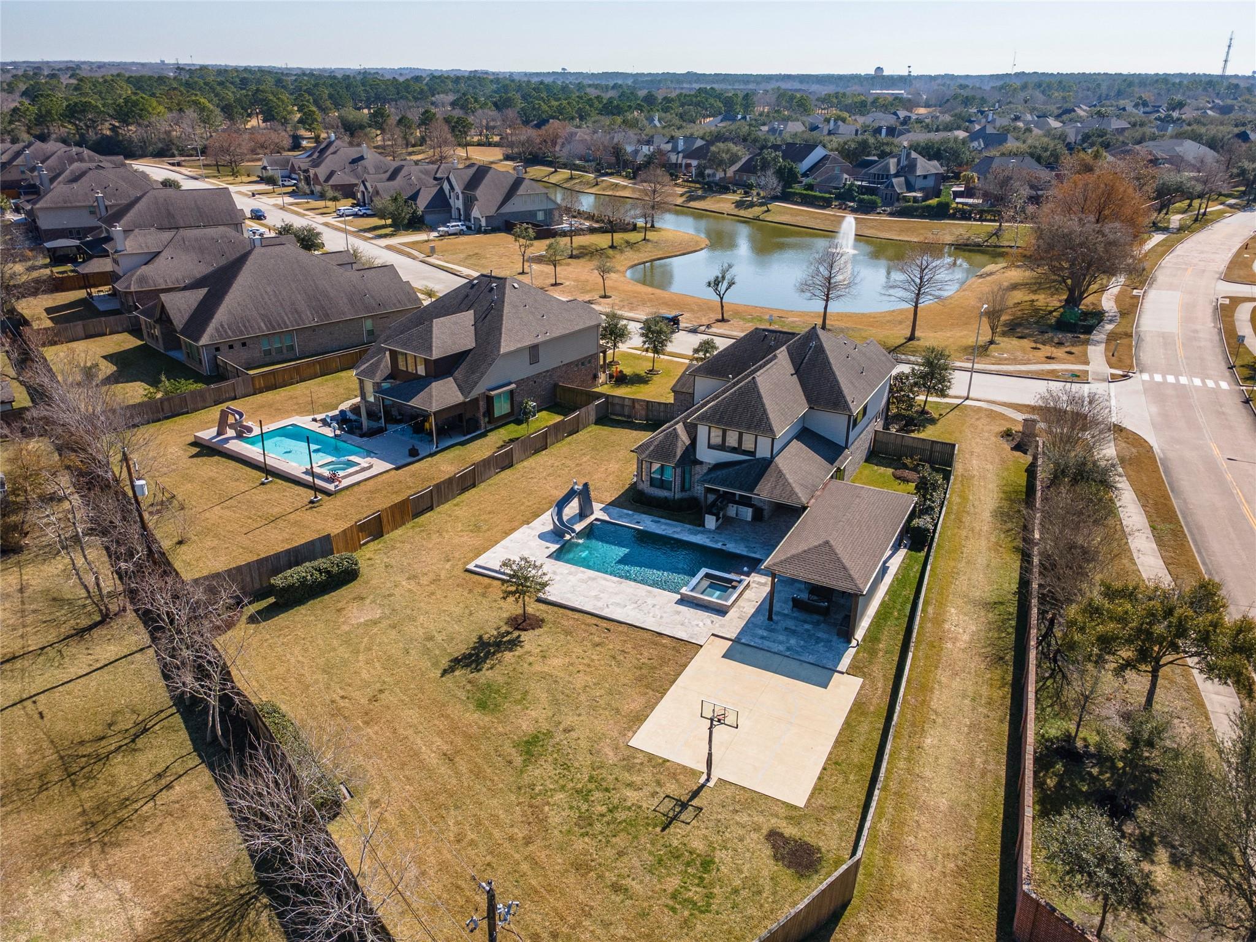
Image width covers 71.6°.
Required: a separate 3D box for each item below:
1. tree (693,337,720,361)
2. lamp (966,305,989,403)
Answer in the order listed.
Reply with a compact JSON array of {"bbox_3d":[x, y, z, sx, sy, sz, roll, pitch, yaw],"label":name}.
[{"bbox_3d":[8.527,-12.199,95.121,3.100,4.800,3.100,3,25,5],"label":"tree"},{"bbox_3d":[35.803,-12.034,89.292,0.350,9.550,1.900,13,27,24],"label":"lamp"}]

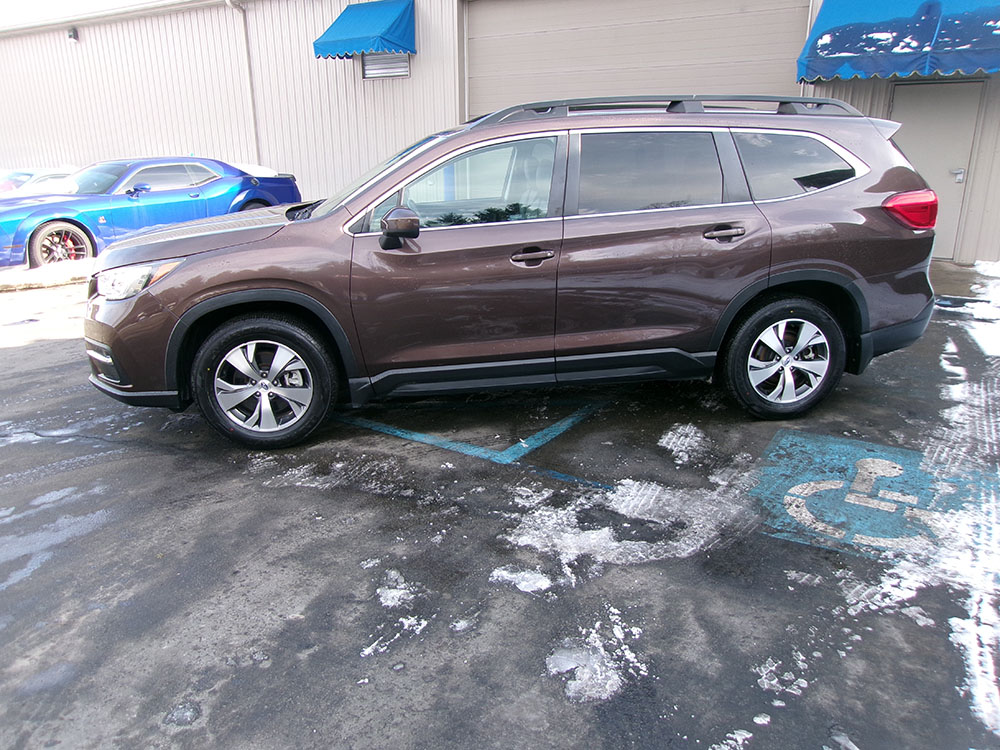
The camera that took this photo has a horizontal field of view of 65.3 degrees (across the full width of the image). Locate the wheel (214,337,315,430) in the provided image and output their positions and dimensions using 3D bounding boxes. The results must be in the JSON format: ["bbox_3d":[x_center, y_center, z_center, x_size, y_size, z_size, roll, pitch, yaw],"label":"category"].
[{"bbox_3d":[-1.228,0.038,4.110,0.494,0.494,0.200,-3,16,-8],"label":"wheel"}]

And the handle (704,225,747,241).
[{"bbox_3d":[1.191,-0.752,4.146,0.228,0.050,0.055,-3,17,-8],"label":"handle"}]

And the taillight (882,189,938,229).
[{"bbox_3d":[2.288,-0.938,4.412,0.440,0.240,0.270,-3,17,-8],"label":"taillight"}]

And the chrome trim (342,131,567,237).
[{"bbox_3d":[-0.223,-0.982,3.986,1.180,0.520,0.080,-3,-1,-5],"label":"chrome trim"}]

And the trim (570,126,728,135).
[{"bbox_3d":[0.801,-1.306,4.142,0.880,0.042,0.035,-3,17,-8],"label":"trim"}]

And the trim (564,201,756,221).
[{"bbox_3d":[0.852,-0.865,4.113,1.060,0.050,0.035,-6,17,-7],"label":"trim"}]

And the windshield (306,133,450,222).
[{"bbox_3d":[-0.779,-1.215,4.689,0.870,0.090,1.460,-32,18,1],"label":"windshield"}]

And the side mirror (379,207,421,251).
[{"bbox_3d":[-0.494,-0.721,3.829,0.195,0.210,0.240,-3,16,-8],"label":"side mirror"}]

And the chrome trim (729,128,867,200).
[{"bbox_3d":[1.647,-1.144,4.255,0.810,0.415,0.075,-3,3,-8],"label":"chrome trim"}]

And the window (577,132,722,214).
[{"bbox_3d":[0.791,-1.067,4.114,0.790,0.430,0.050,-3,-1,-8],"label":"window"}]

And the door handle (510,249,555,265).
[{"bbox_3d":[0.169,-0.615,4.031,0.228,0.050,0.055,-3,17,-8],"label":"door handle"}]

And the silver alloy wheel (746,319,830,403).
[{"bbox_3d":[1.628,-0.098,4.506,0.492,0.492,0.190,-3,17,-8],"label":"silver alloy wheel"}]

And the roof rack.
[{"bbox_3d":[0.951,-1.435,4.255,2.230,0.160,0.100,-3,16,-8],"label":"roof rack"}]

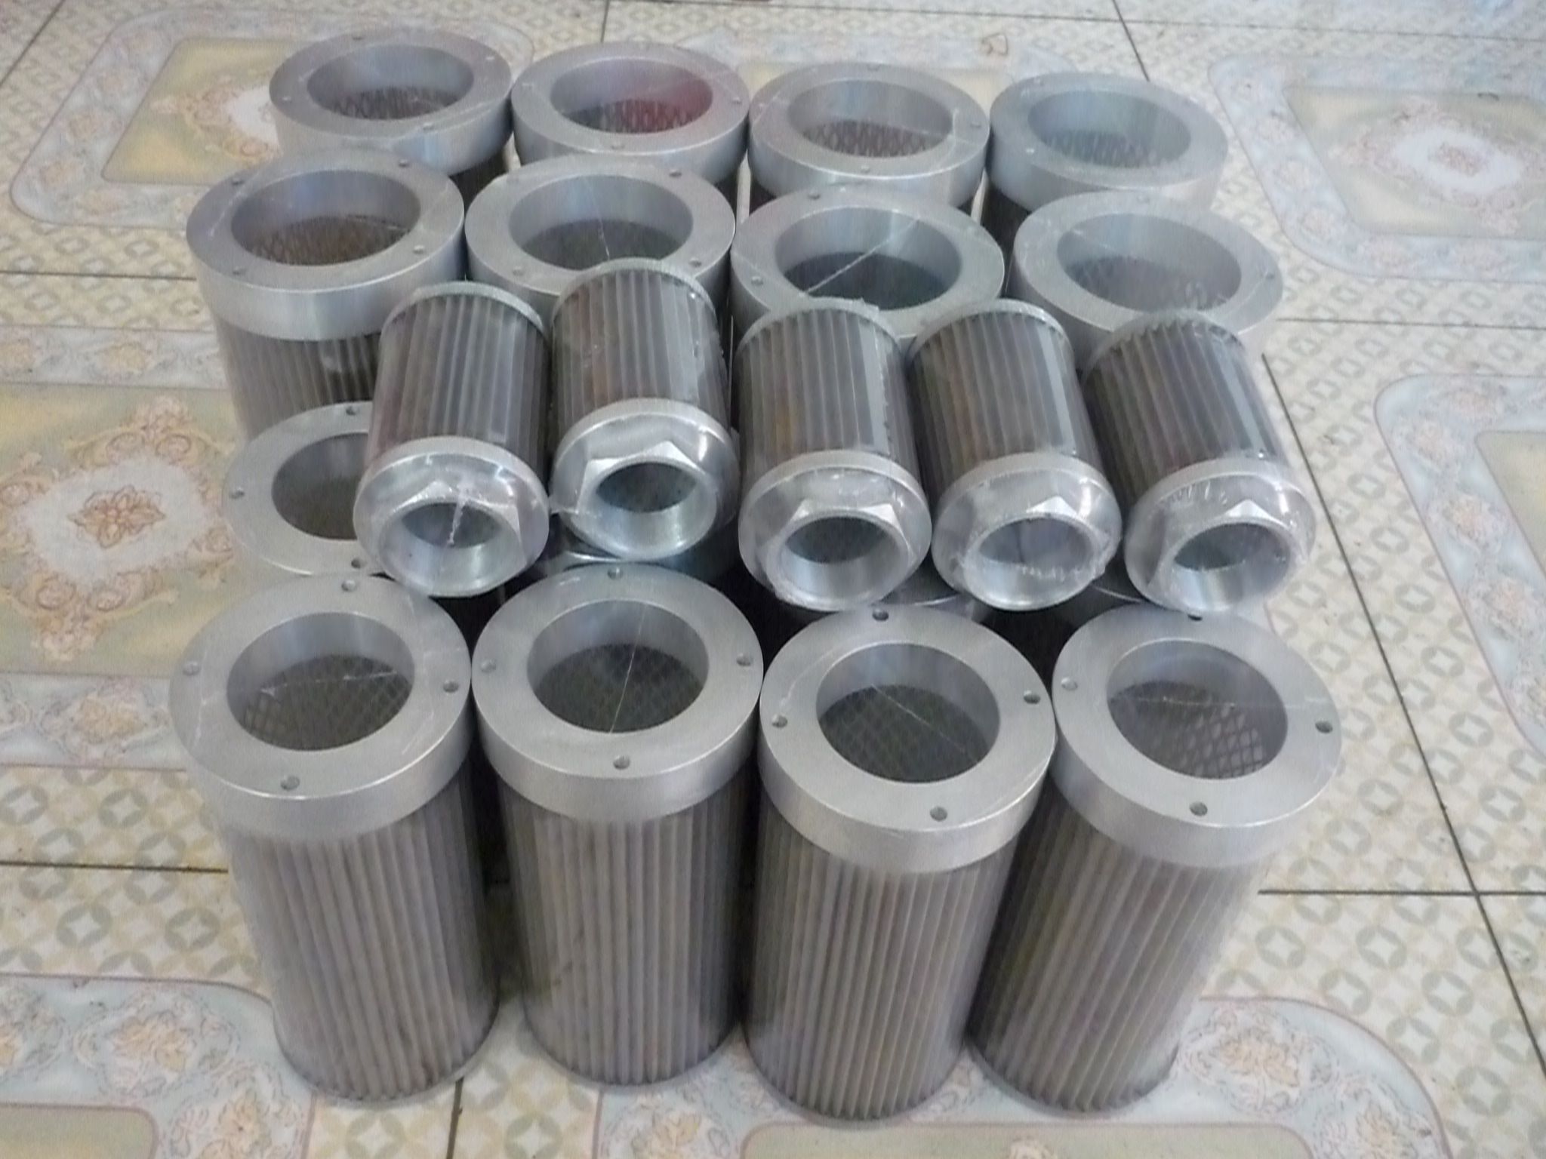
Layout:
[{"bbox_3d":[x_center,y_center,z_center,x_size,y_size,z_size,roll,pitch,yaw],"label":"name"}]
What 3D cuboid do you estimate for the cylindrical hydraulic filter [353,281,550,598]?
[{"bbox_3d":[-0.119,-0.052,0.565,0.070,0.070,0.114,-2,46,-6],"label":"cylindrical hydraulic filter"}]

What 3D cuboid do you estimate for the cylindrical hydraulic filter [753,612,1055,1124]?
[{"bbox_3d":[0.043,0.125,0.610,0.105,0.224,0.105,2,45,-3],"label":"cylindrical hydraulic filter"}]

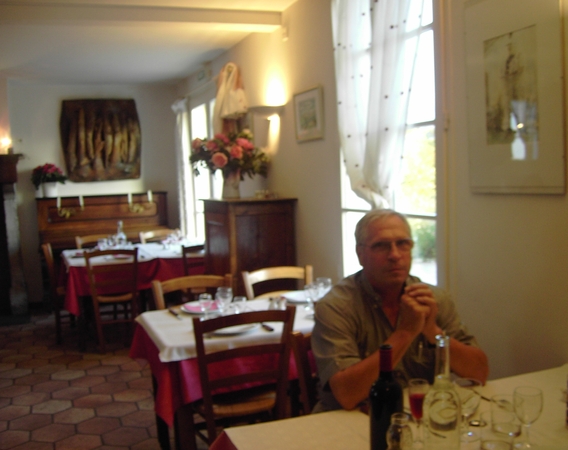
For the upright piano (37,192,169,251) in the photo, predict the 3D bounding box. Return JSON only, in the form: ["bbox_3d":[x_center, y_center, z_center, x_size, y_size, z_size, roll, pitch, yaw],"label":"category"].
[{"bbox_3d":[-2.102,0.310,7.091,1.450,1.300,0.620,-3,4,-22],"label":"upright piano"}]

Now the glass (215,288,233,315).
[{"bbox_3d":[-0.312,0.382,3.072,0.078,0.130,0.078,-3,4,-22],"label":"glass"}]

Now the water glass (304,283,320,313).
[{"bbox_3d":[0.137,0.361,2.999,0.068,0.130,0.068,-4,5,-20],"label":"water glass"}]

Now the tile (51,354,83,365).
[{"bbox_3d":[-1.812,1.128,5.055,0.246,0.015,0.284,-3,5,-22],"label":"tile"}]

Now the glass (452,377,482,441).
[{"bbox_3d":[0.485,0.484,1.595,0.076,0.145,0.076,-2,4,0],"label":"glass"}]

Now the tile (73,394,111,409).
[{"bbox_3d":[-1.283,1.185,4.074,0.246,0.015,0.284,-3,5,-22],"label":"tile"}]

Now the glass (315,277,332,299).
[{"bbox_3d":[0.206,0.345,3.088,0.080,0.150,0.080,-3,4,-22],"label":"glass"}]

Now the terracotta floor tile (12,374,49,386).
[{"bbox_3d":[-1.828,1.124,4.403,0.245,0.020,0.280,-4,5,-22],"label":"terracotta floor tile"}]

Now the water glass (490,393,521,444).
[{"bbox_3d":[0.593,0.506,1.615,0.080,0.093,0.080,-2,4,0],"label":"water glass"}]

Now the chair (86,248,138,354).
[{"bbox_3d":[-1.473,0.627,5.255,0.430,0.890,0.470,-3,4,-22],"label":"chair"}]

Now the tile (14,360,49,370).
[{"bbox_3d":[-2.000,1.113,4.842,0.249,0.015,0.288,-3,4,-22],"label":"tile"}]

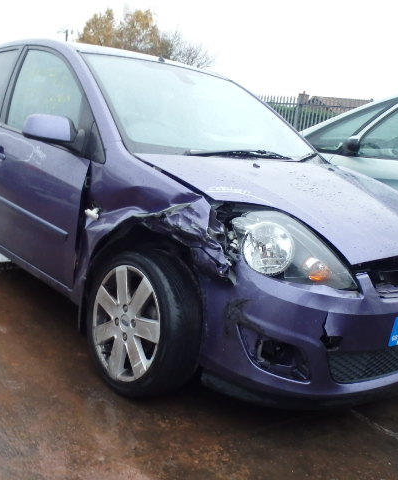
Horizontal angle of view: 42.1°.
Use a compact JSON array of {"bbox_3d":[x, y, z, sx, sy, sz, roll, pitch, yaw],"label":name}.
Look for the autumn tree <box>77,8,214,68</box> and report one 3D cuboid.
[{"bbox_3d":[-3.091,-10.278,32.385,8.700,7.780,7.000,5,12,-7],"label":"autumn tree"}]

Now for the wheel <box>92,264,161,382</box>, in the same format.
[{"bbox_3d":[-0.243,0.323,2.047,0.145,0.445,0.445,5,10,-43],"label":"wheel"}]

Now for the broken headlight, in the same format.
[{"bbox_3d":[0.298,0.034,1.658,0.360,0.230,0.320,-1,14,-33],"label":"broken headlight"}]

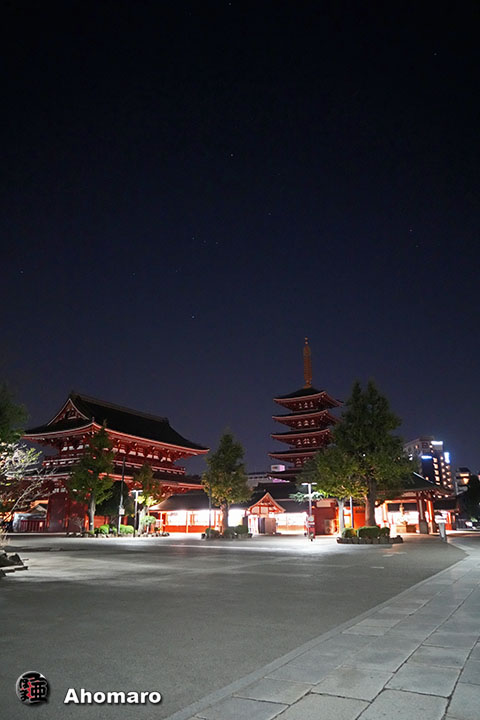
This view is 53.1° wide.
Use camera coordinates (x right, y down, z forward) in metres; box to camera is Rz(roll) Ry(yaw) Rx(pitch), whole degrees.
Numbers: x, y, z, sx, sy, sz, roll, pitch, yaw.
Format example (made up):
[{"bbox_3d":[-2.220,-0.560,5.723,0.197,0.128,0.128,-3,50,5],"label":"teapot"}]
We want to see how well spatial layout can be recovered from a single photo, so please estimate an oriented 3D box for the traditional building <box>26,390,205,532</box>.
[{"bbox_3d":[-22.206,19.987,89.150,18.300,22.700,29.900,-12,-22,31],"label":"traditional building"}]

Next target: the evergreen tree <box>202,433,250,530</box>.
[{"bbox_3d":[-1.258,11.469,44.695,4.287,9.685,4.287,1,-19,-1],"label":"evergreen tree"}]

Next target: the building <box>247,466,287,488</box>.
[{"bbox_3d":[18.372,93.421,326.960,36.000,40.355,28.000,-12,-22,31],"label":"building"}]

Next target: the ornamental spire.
[{"bbox_3d":[19.449,0.622,137.539,2.200,15.366,2.200,0,-19,0],"label":"ornamental spire"}]

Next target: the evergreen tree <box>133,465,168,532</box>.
[{"bbox_3d":[-9.663,15.104,52.071,3.366,7.625,3.366,3,-19,-10],"label":"evergreen tree"}]

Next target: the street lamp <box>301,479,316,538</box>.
[{"bbox_3d":[5.790,12.491,39.699,1.350,4.505,0.350,-2,-19,8],"label":"street lamp"}]

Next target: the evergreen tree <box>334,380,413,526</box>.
[{"bbox_3d":[9.565,7.106,34.825,5.674,11.492,5.674,-5,-20,14],"label":"evergreen tree"}]

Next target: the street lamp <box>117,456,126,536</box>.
[{"bbox_3d":[-12.694,14.600,51.579,0.600,8.241,0.500,5,-20,-13],"label":"street lamp"}]

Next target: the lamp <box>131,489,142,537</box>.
[{"bbox_3d":[-10.317,15.359,48.078,1.300,4.519,0.350,4,-20,-11],"label":"lamp"}]

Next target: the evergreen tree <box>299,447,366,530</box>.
[{"bbox_3d":[9.737,13.410,49.419,6.801,9.171,6.801,-3,-19,10],"label":"evergreen tree"}]

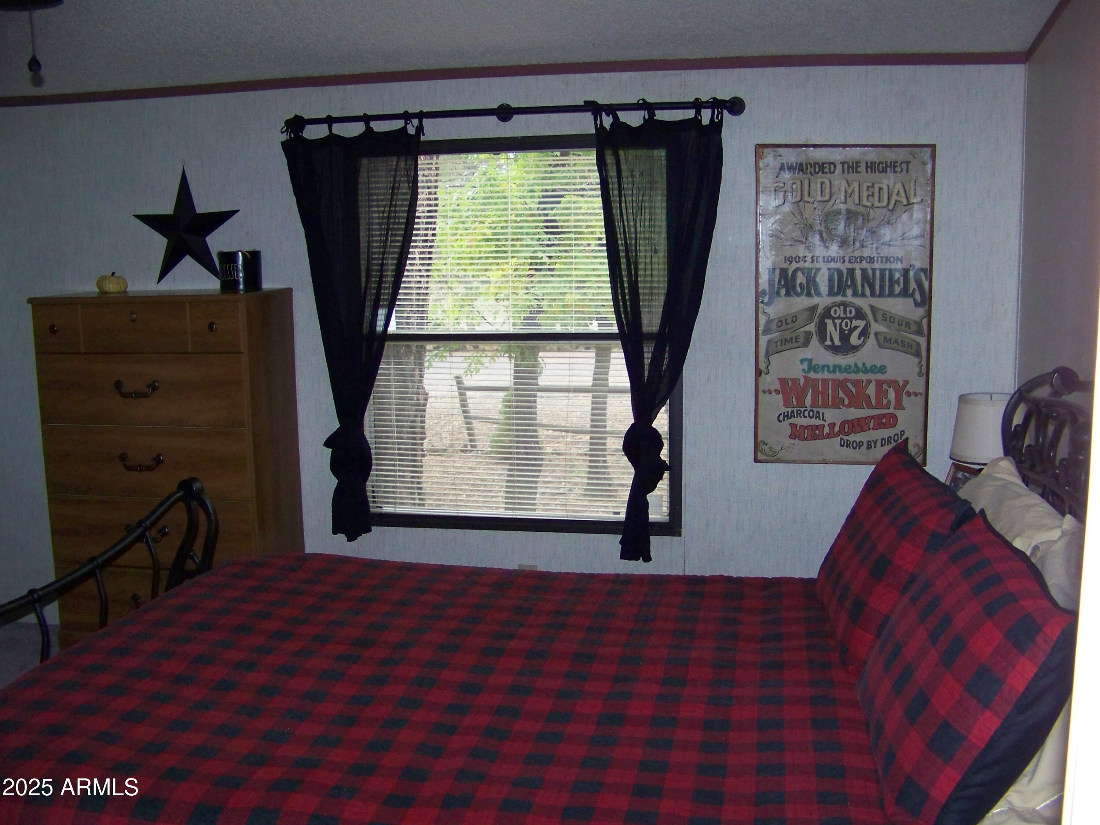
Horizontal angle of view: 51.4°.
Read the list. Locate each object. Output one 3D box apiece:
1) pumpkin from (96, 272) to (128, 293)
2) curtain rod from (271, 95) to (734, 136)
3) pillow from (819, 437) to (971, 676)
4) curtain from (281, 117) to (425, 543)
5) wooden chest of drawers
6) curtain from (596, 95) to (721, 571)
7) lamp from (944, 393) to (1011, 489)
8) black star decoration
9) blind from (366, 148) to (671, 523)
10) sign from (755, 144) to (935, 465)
[{"bbox_3d":[-1.637,-0.485,4.274,0.116,0.078,0.116,1,8,11],"label":"pumpkin"},{"bbox_3d":[-0.157,-1.061,4.080,1.681,0.070,0.110,1,8,11],"label":"curtain rod"},{"bbox_3d":[0.804,0.316,2.639,0.170,0.480,0.670,30,11,0],"label":"pillow"},{"bbox_3d":[-0.713,-0.287,4.269,0.533,1.585,0.120,1,8,11],"label":"curtain"},{"bbox_3d":[-1.401,0.250,4.311,0.815,1.399,0.428,0,8,10],"label":"wooden chest of drawers"},{"bbox_3d":[0.385,-0.257,4.064,0.449,1.626,0.120,1,8,11],"label":"curtain"},{"bbox_3d":[1.274,0.167,3.339,0.240,0.450,0.240,1,8,11],"label":"lamp"},{"bbox_3d":[-1.396,-0.717,4.397,0.448,0.438,0.060,1,8,11],"label":"black star decoration"},{"bbox_3d":[-0.132,-0.276,4.263,1.143,1.360,0.040,1,8,11],"label":"blind"},{"bbox_3d":[1.023,-0.367,4.007,0.597,1.117,0.022,1,8,11],"label":"sign"}]

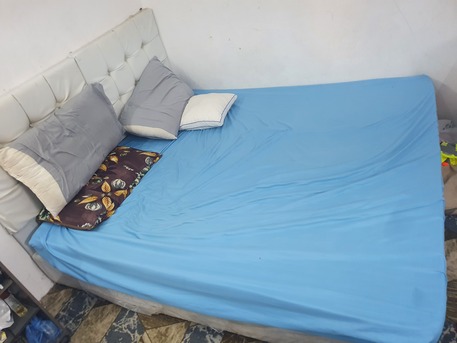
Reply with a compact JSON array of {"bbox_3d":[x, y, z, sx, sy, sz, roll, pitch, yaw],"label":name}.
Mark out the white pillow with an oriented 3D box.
[{"bbox_3d":[-0.143,-0.434,2.497,0.350,0.100,0.350,3,40,27],"label":"white pillow"}]

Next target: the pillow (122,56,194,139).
[{"bbox_3d":[-0.500,-0.563,2.618,0.470,0.170,0.660,18,53,-6],"label":"pillow"}]

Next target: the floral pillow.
[{"bbox_3d":[-0.765,0.067,2.112,0.430,0.085,0.660,6,42,30],"label":"floral pillow"}]

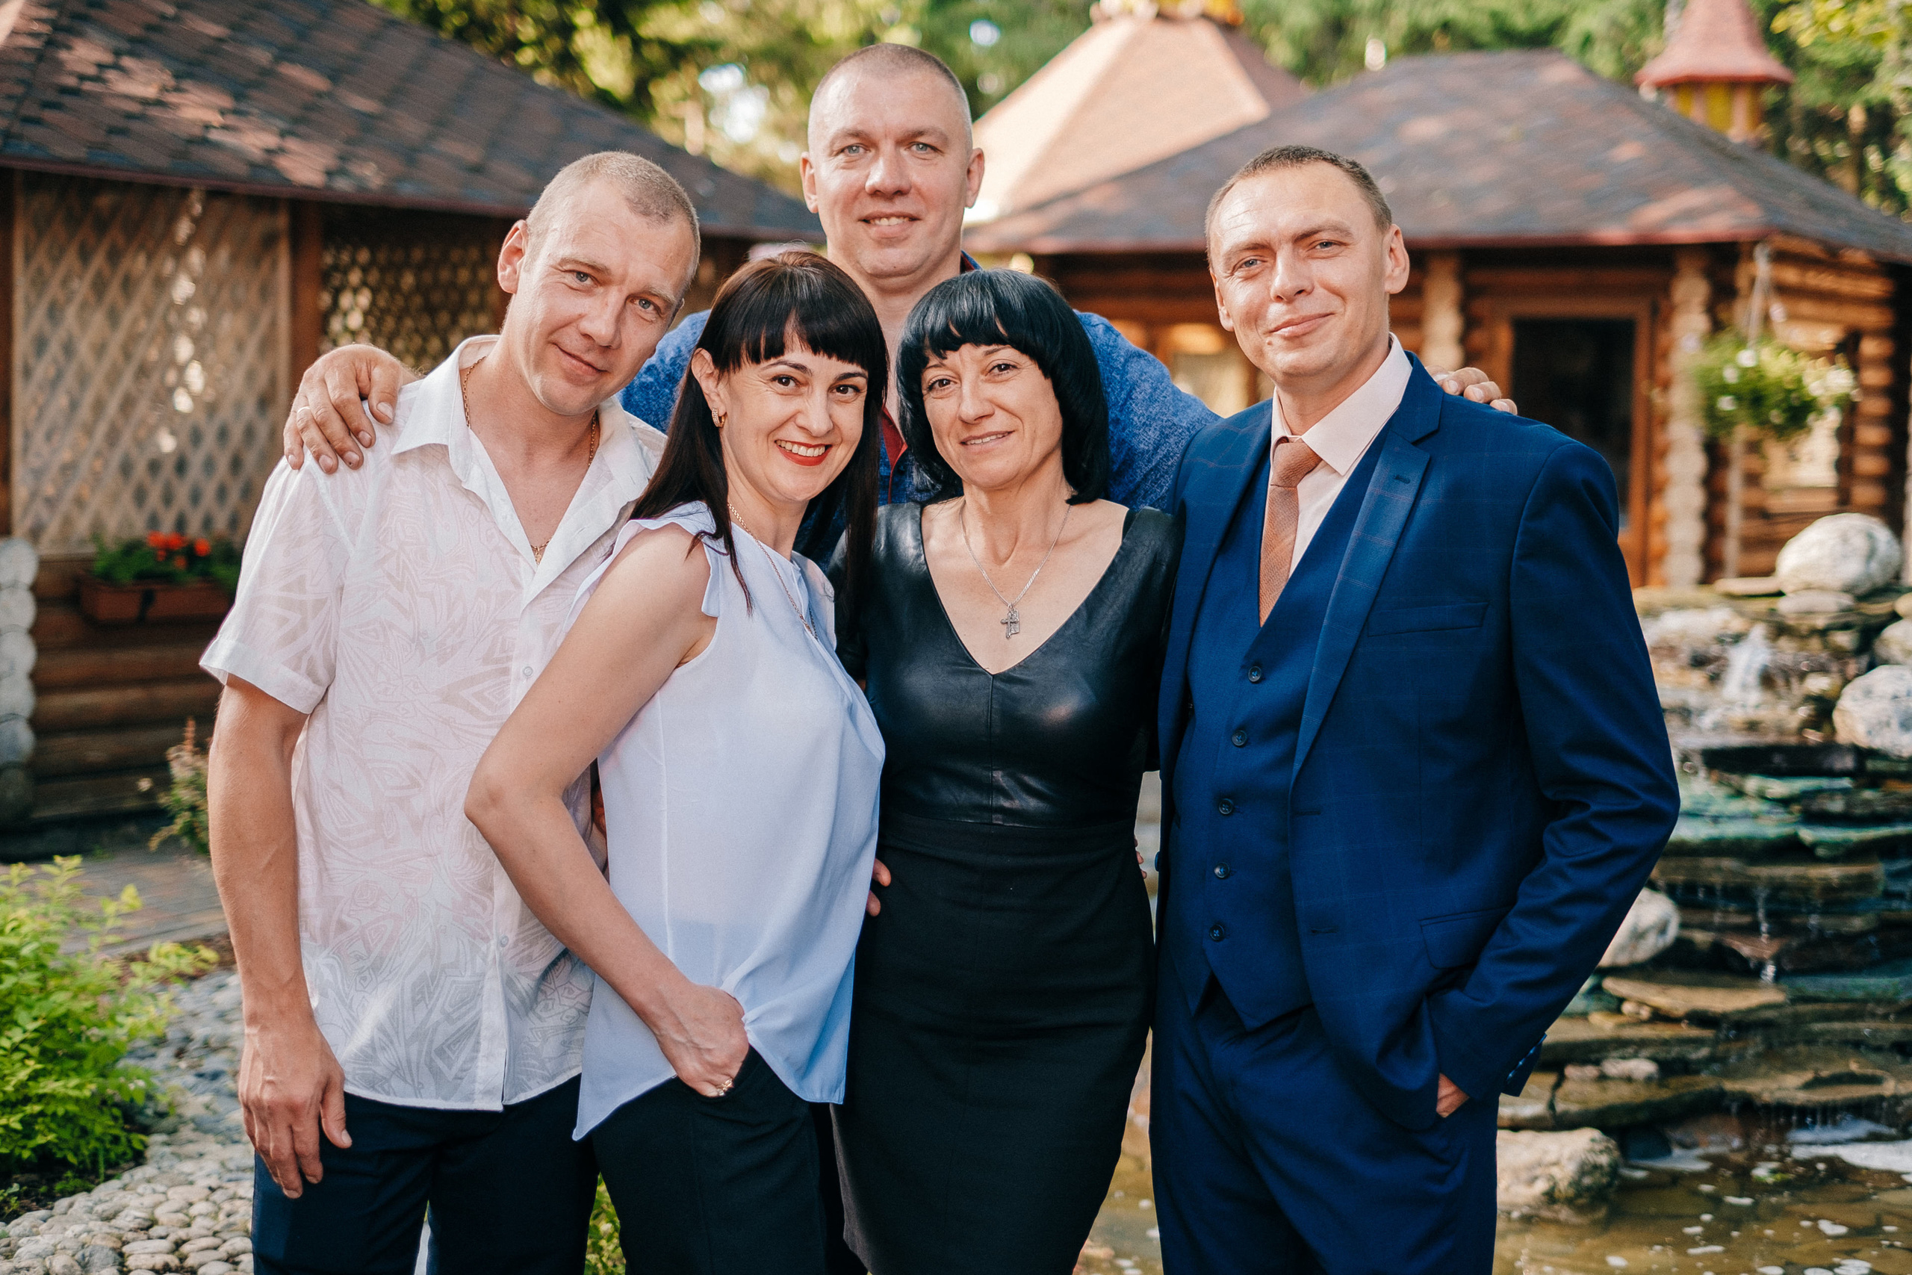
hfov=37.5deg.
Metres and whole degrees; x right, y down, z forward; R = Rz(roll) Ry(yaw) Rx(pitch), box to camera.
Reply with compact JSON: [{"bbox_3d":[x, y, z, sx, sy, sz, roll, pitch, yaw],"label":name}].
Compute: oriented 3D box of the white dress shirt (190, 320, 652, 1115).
[{"bbox_3d":[-0.465,0.068,2.640,0.500,0.700,0.280,1,2,-30],"label":"white dress shirt"}]

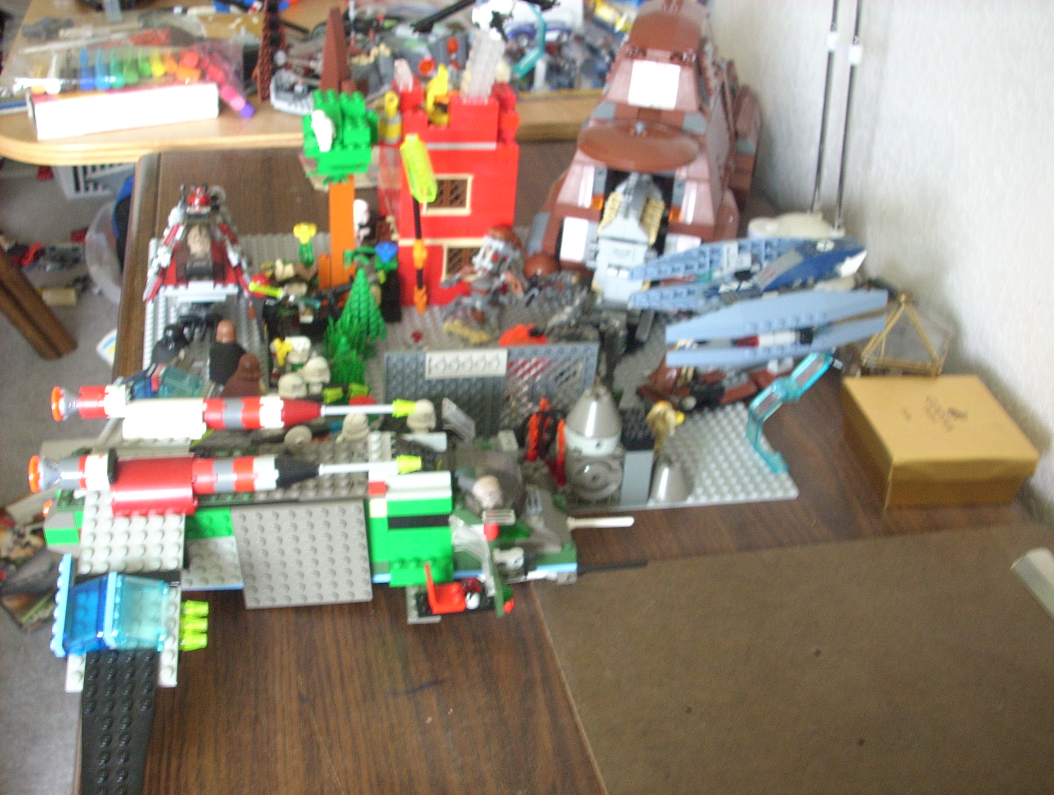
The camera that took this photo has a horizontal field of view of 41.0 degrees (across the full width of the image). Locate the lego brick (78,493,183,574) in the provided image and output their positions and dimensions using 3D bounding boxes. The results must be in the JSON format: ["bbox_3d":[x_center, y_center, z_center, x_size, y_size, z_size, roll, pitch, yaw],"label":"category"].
[{"bbox_3d":[-0.187,0.063,0.671,0.048,0.005,0.048,-3,54,-4],"label":"lego brick"}]

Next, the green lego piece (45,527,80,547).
[{"bbox_3d":[-0.225,0.064,0.684,0.016,0.010,0.009,-3,36,-4],"label":"green lego piece"}]

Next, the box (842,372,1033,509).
[{"bbox_3d":[0.252,0.026,0.877,0.091,0.035,0.091,-1,32,-9],"label":"box"}]

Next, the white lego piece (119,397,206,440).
[{"bbox_3d":[-0.183,0.009,0.717,0.040,0.017,0.030,-3,13,-4],"label":"white lego piece"}]

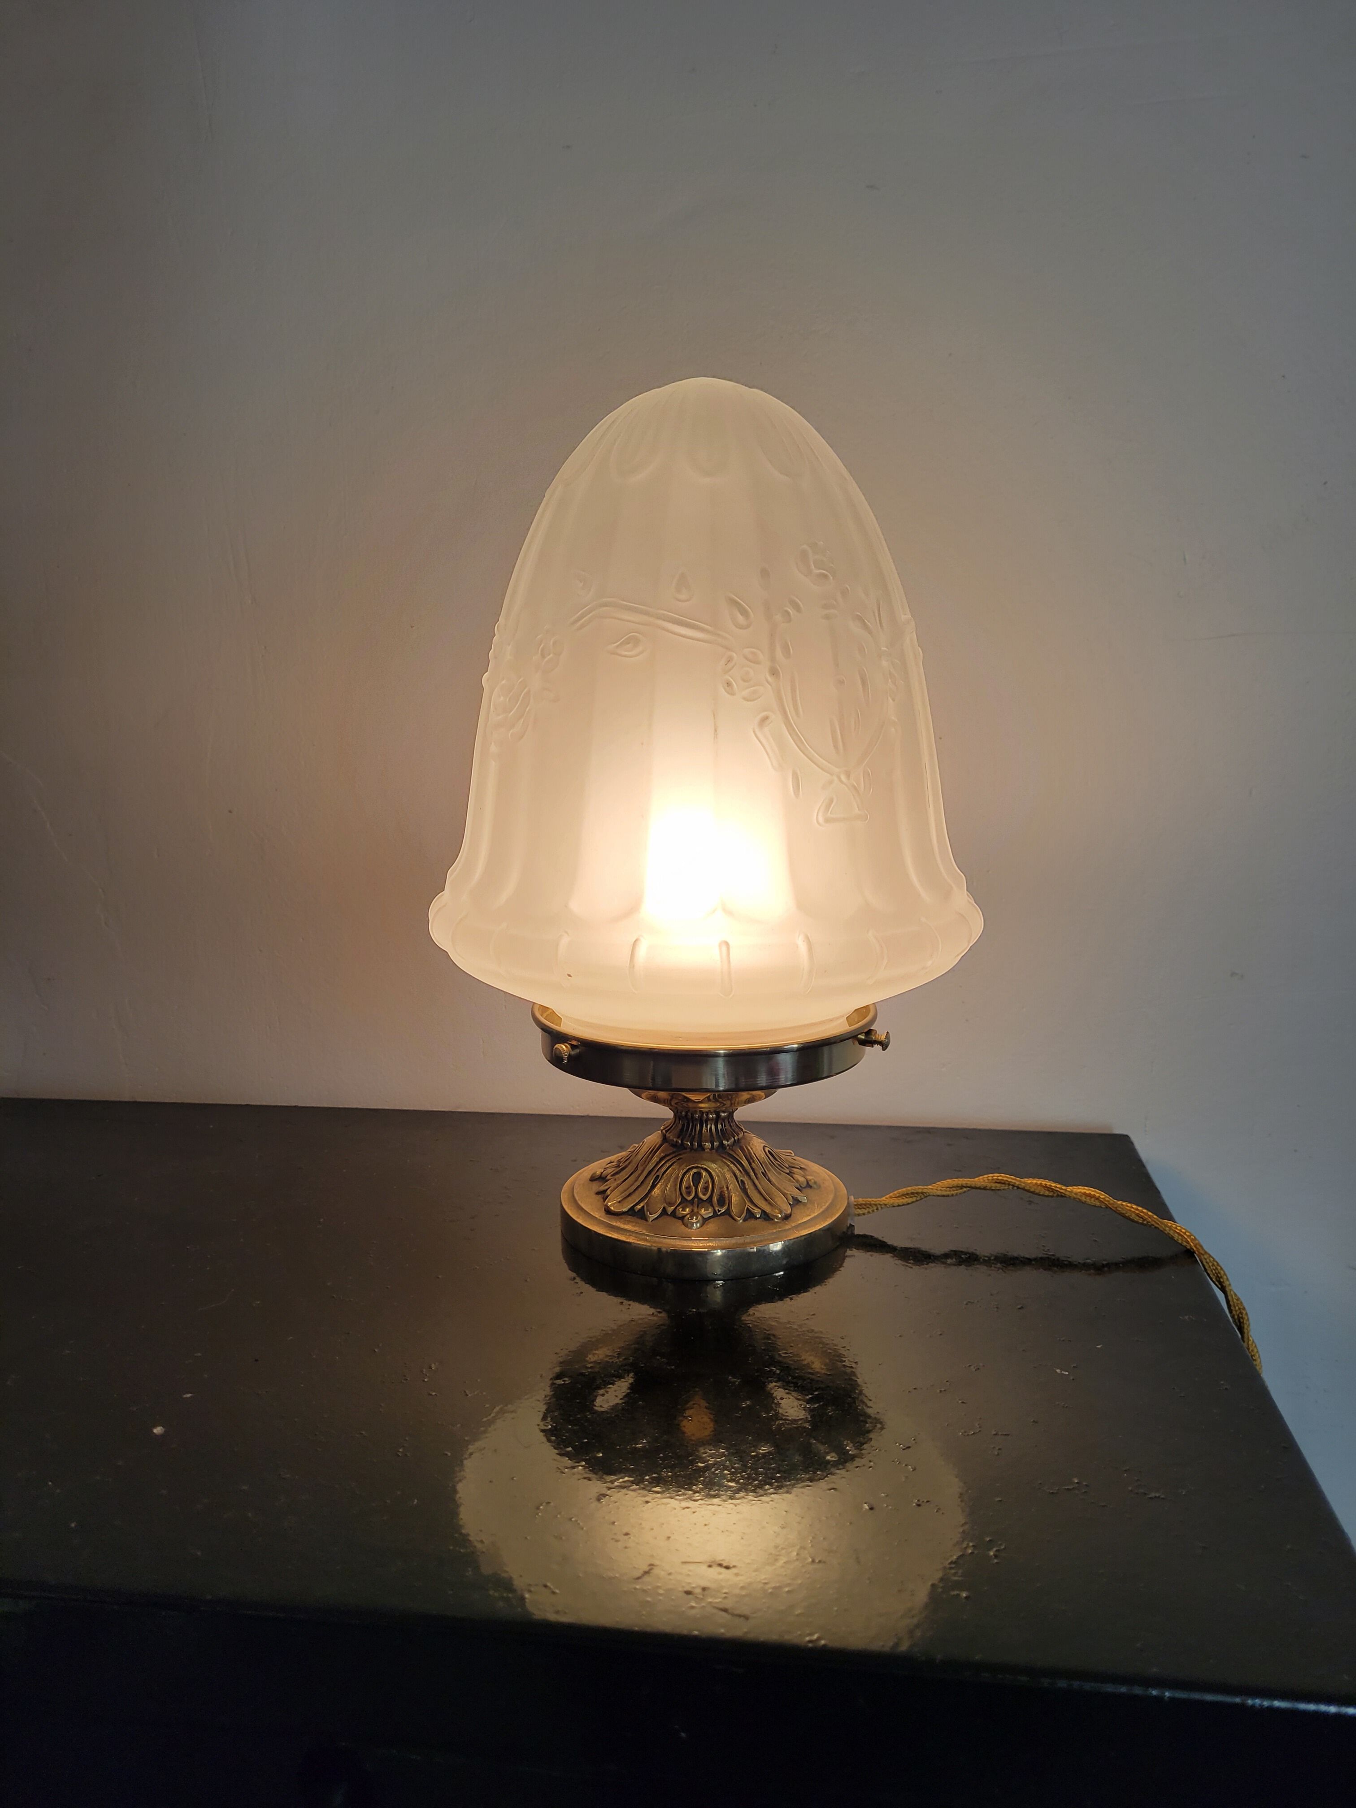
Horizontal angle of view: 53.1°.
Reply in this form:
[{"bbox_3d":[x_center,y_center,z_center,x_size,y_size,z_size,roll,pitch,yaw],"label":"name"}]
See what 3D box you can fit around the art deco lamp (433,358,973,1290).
[{"bbox_3d":[0.010,-0.030,0.494,0.199,0.305,0.199,0,10,1],"label":"art deco lamp"}]

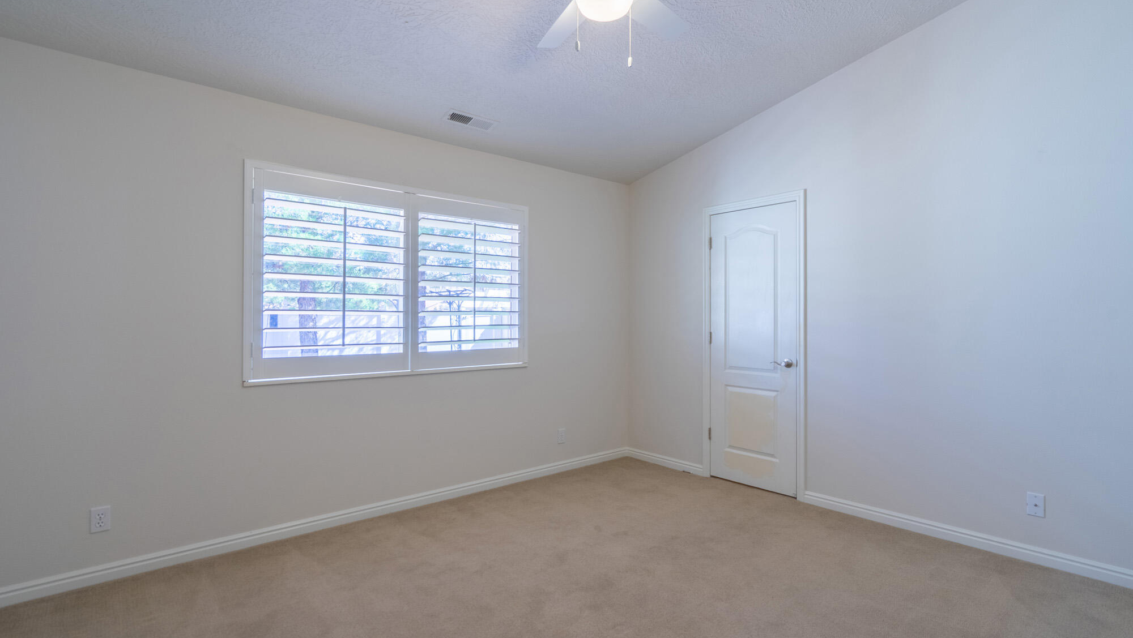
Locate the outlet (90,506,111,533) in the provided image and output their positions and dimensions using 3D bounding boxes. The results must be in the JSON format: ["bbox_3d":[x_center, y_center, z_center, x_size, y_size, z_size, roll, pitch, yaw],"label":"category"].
[{"bbox_3d":[-2.182,0.941,2.357,0.070,0.115,0.010,0,0,-38],"label":"outlet"}]

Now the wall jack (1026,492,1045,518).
[{"bbox_3d":[2.395,0.952,2.569,0.010,0.115,0.070,0,0,-43],"label":"wall jack"}]

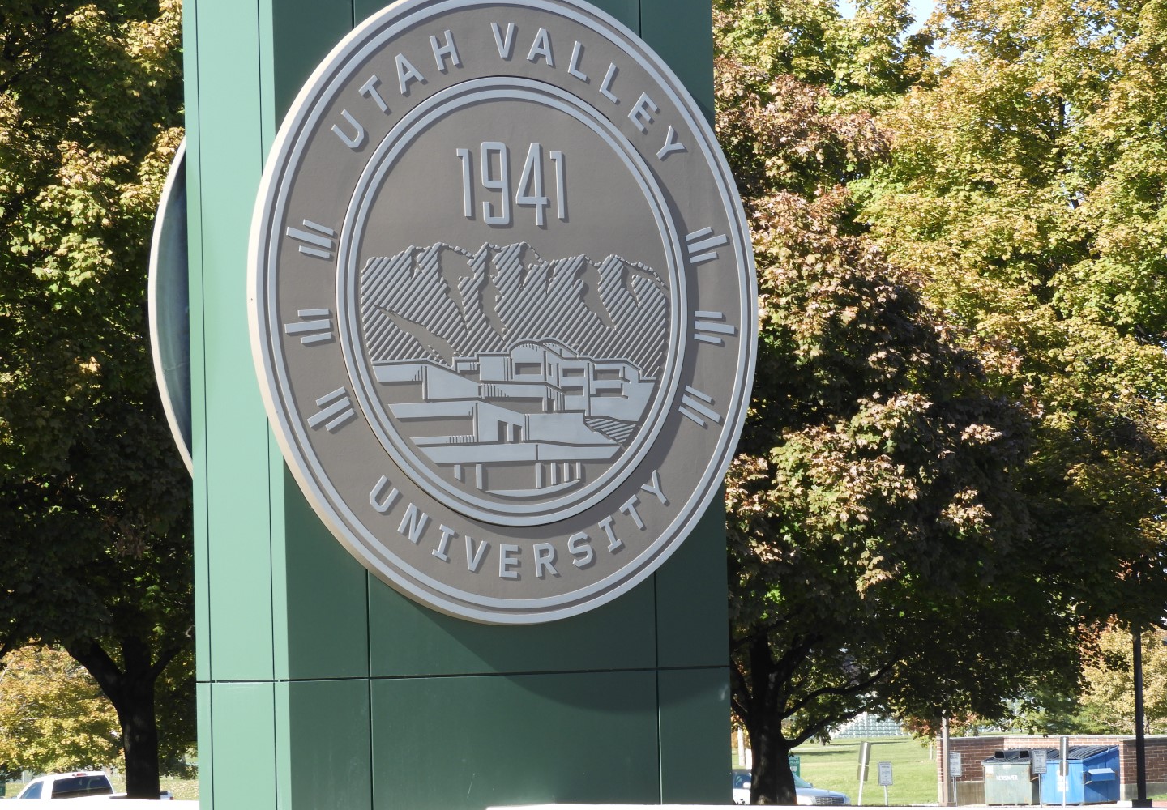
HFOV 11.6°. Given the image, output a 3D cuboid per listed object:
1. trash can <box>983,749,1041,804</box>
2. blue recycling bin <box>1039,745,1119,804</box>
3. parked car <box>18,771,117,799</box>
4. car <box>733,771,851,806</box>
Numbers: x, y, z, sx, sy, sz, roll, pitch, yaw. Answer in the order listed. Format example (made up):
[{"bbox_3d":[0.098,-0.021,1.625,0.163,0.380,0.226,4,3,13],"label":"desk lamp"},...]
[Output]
[{"bbox_3d":[12.765,10.821,167.000,1.850,1.640,1.550,-3,-3,34],"label":"trash can"},{"bbox_3d":[14.206,10.613,164.000,1.600,1.670,1.850,1,-3,-44],"label":"blue recycling bin"},{"bbox_3d":[-11.571,9.302,130.000,2.000,1.880,5.700,0,-3,-36],"label":"parked car"},{"bbox_3d":[4.493,9.766,143.000,1.890,1.450,5.200,0,-3,-36],"label":"car"}]

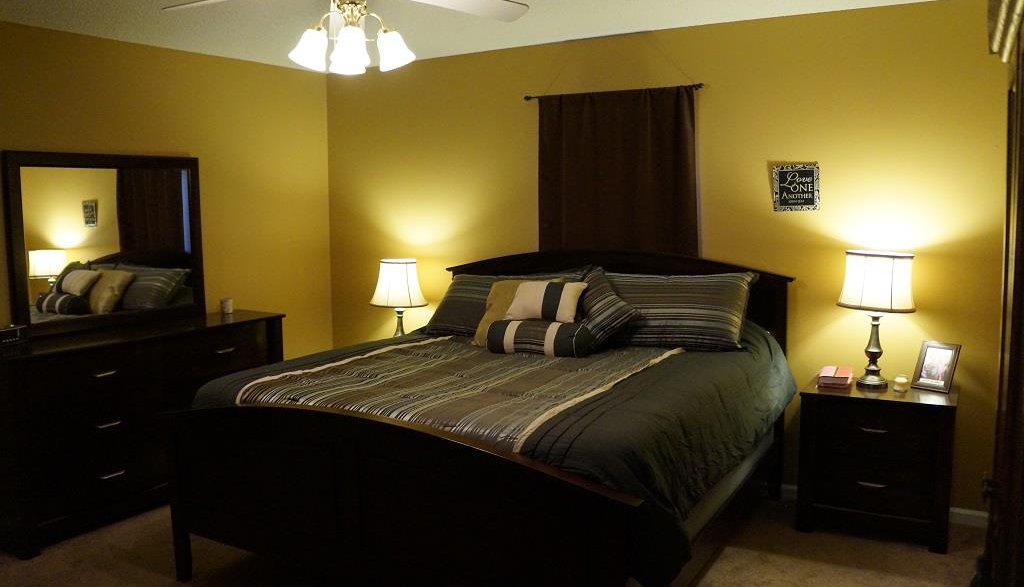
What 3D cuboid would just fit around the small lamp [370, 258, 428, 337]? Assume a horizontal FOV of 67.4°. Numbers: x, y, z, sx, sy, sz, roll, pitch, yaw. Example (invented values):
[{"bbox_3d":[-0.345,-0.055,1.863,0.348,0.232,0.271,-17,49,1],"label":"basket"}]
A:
[{"bbox_3d":[-0.746,0.094,5.109,0.383,0.643,0.383,-1,6,0],"label":"small lamp"}]

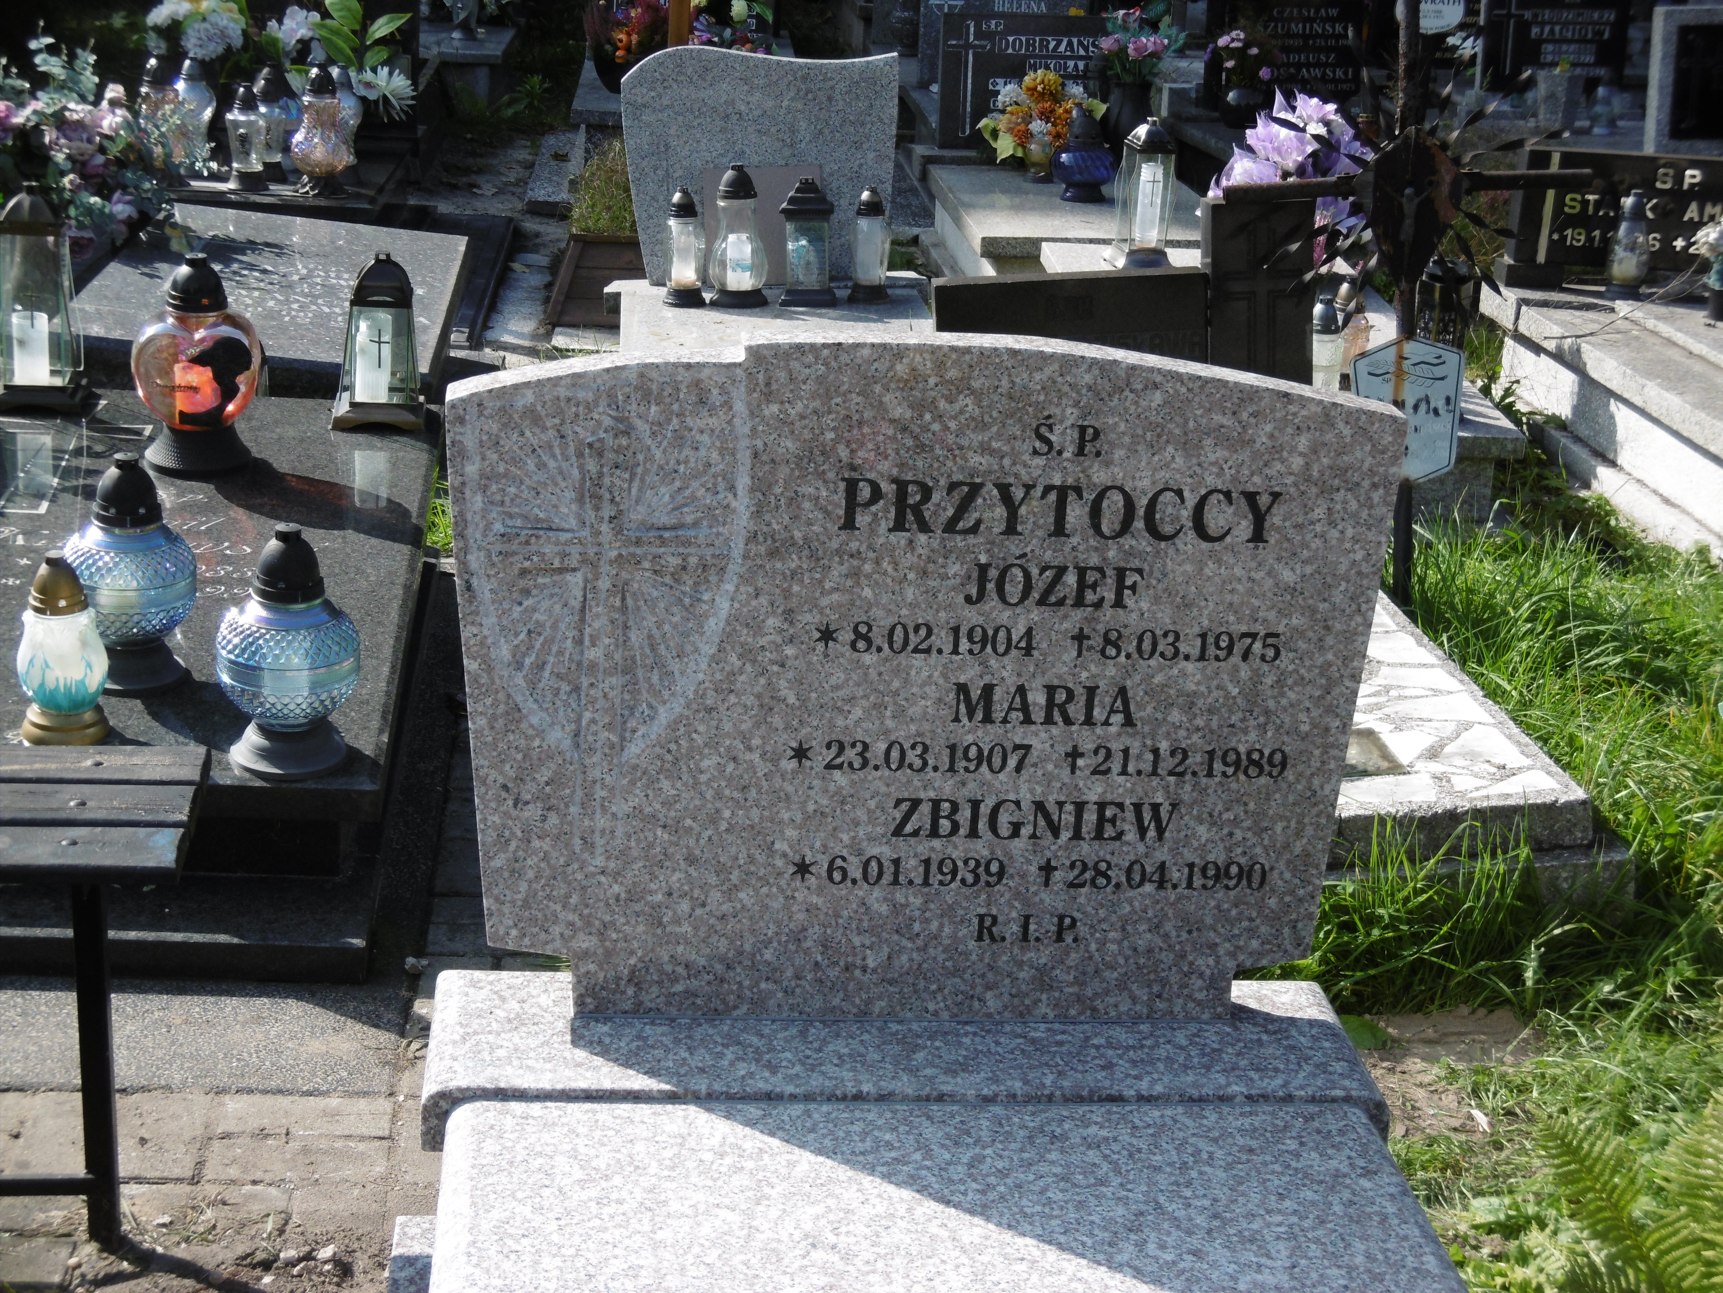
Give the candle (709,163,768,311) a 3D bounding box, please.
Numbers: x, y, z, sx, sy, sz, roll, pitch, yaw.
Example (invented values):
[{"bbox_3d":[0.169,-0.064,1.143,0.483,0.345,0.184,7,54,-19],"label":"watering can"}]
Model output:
[{"bbox_3d":[-0.252,-0.850,6.050,0.125,0.284,0.125,0,18,-5],"label":"candle"}]

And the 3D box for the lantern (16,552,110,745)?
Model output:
[{"bbox_3d":[-0.937,-0.003,3.436,0.107,0.215,0.107,0,18,-5],"label":"lantern"}]

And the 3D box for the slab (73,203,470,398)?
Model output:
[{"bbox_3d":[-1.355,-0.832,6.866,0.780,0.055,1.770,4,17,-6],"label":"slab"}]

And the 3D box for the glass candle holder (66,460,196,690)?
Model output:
[{"bbox_3d":[-0.988,-0.106,3.970,0.173,0.308,0.173,0,18,-5],"label":"glass candle holder"}]

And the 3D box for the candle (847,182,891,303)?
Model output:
[{"bbox_3d":[0.021,-0.822,5.963,0.087,0.232,0.087,0,18,-5],"label":"candle"}]

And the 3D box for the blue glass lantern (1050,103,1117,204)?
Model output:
[{"bbox_3d":[0.547,-1.209,7.163,0.155,0.235,0.155,0,18,-5],"label":"blue glass lantern"}]

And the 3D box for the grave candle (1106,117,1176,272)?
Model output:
[{"bbox_3d":[0.629,-1.015,6.551,0.120,0.310,0.120,-2,19,-12],"label":"grave candle"}]

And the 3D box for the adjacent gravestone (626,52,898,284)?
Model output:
[{"bbox_3d":[-0.218,-1.013,6.220,0.577,0.490,0.080,0,18,-5],"label":"adjacent gravestone"}]

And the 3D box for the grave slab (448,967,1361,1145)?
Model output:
[{"bbox_3d":[0.031,0.347,2.504,0.790,0.058,0.220,1,19,-5],"label":"grave slab"}]

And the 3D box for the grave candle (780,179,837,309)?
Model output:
[{"bbox_3d":[-0.109,-0.836,6.050,0.115,0.256,0.115,0,18,-3],"label":"grave candle"}]

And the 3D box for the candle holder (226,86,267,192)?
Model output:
[{"bbox_3d":[-1.510,-1.247,7.200,0.100,0.250,0.100,0,18,-5],"label":"candle holder"}]

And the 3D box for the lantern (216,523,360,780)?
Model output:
[{"bbox_3d":[-0.717,-0.002,3.680,0.174,0.308,0.174,0,18,-5],"label":"lantern"}]

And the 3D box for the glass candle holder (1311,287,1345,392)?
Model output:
[{"bbox_3d":[0.860,-0.536,5.400,0.065,0.212,0.065,0,18,-5],"label":"glass candle holder"}]

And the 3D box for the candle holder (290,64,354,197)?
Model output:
[{"bbox_3d":[-1.325,-1.268,7.200,0.151,0.310,0.151,0,18,-5],"label":"candle holder"}]

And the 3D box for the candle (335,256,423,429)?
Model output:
[{"bbox_3d":[-0.852,-0.542,5.150,0.141,0.294,0.141,-4,18,-18],"label":"candle"}]

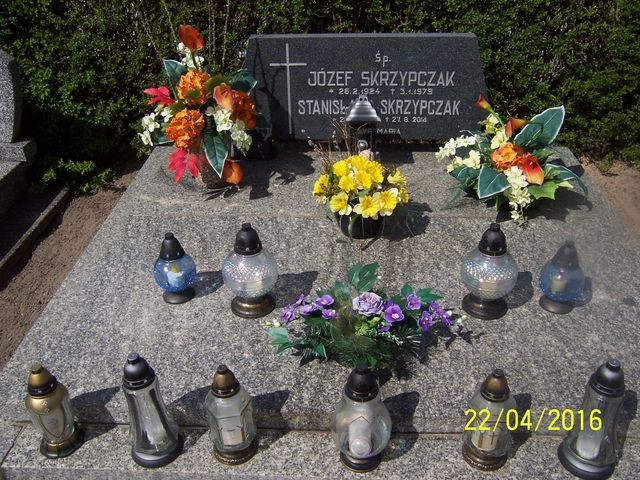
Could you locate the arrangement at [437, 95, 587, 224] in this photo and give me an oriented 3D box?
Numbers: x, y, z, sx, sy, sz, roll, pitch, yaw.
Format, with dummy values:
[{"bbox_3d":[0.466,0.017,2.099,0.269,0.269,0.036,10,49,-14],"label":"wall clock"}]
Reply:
[{"bbox_3d":[0.618,-0.280,1.955,0.485,0.359,0.424,0,31,3],"label":"arrangement"}]

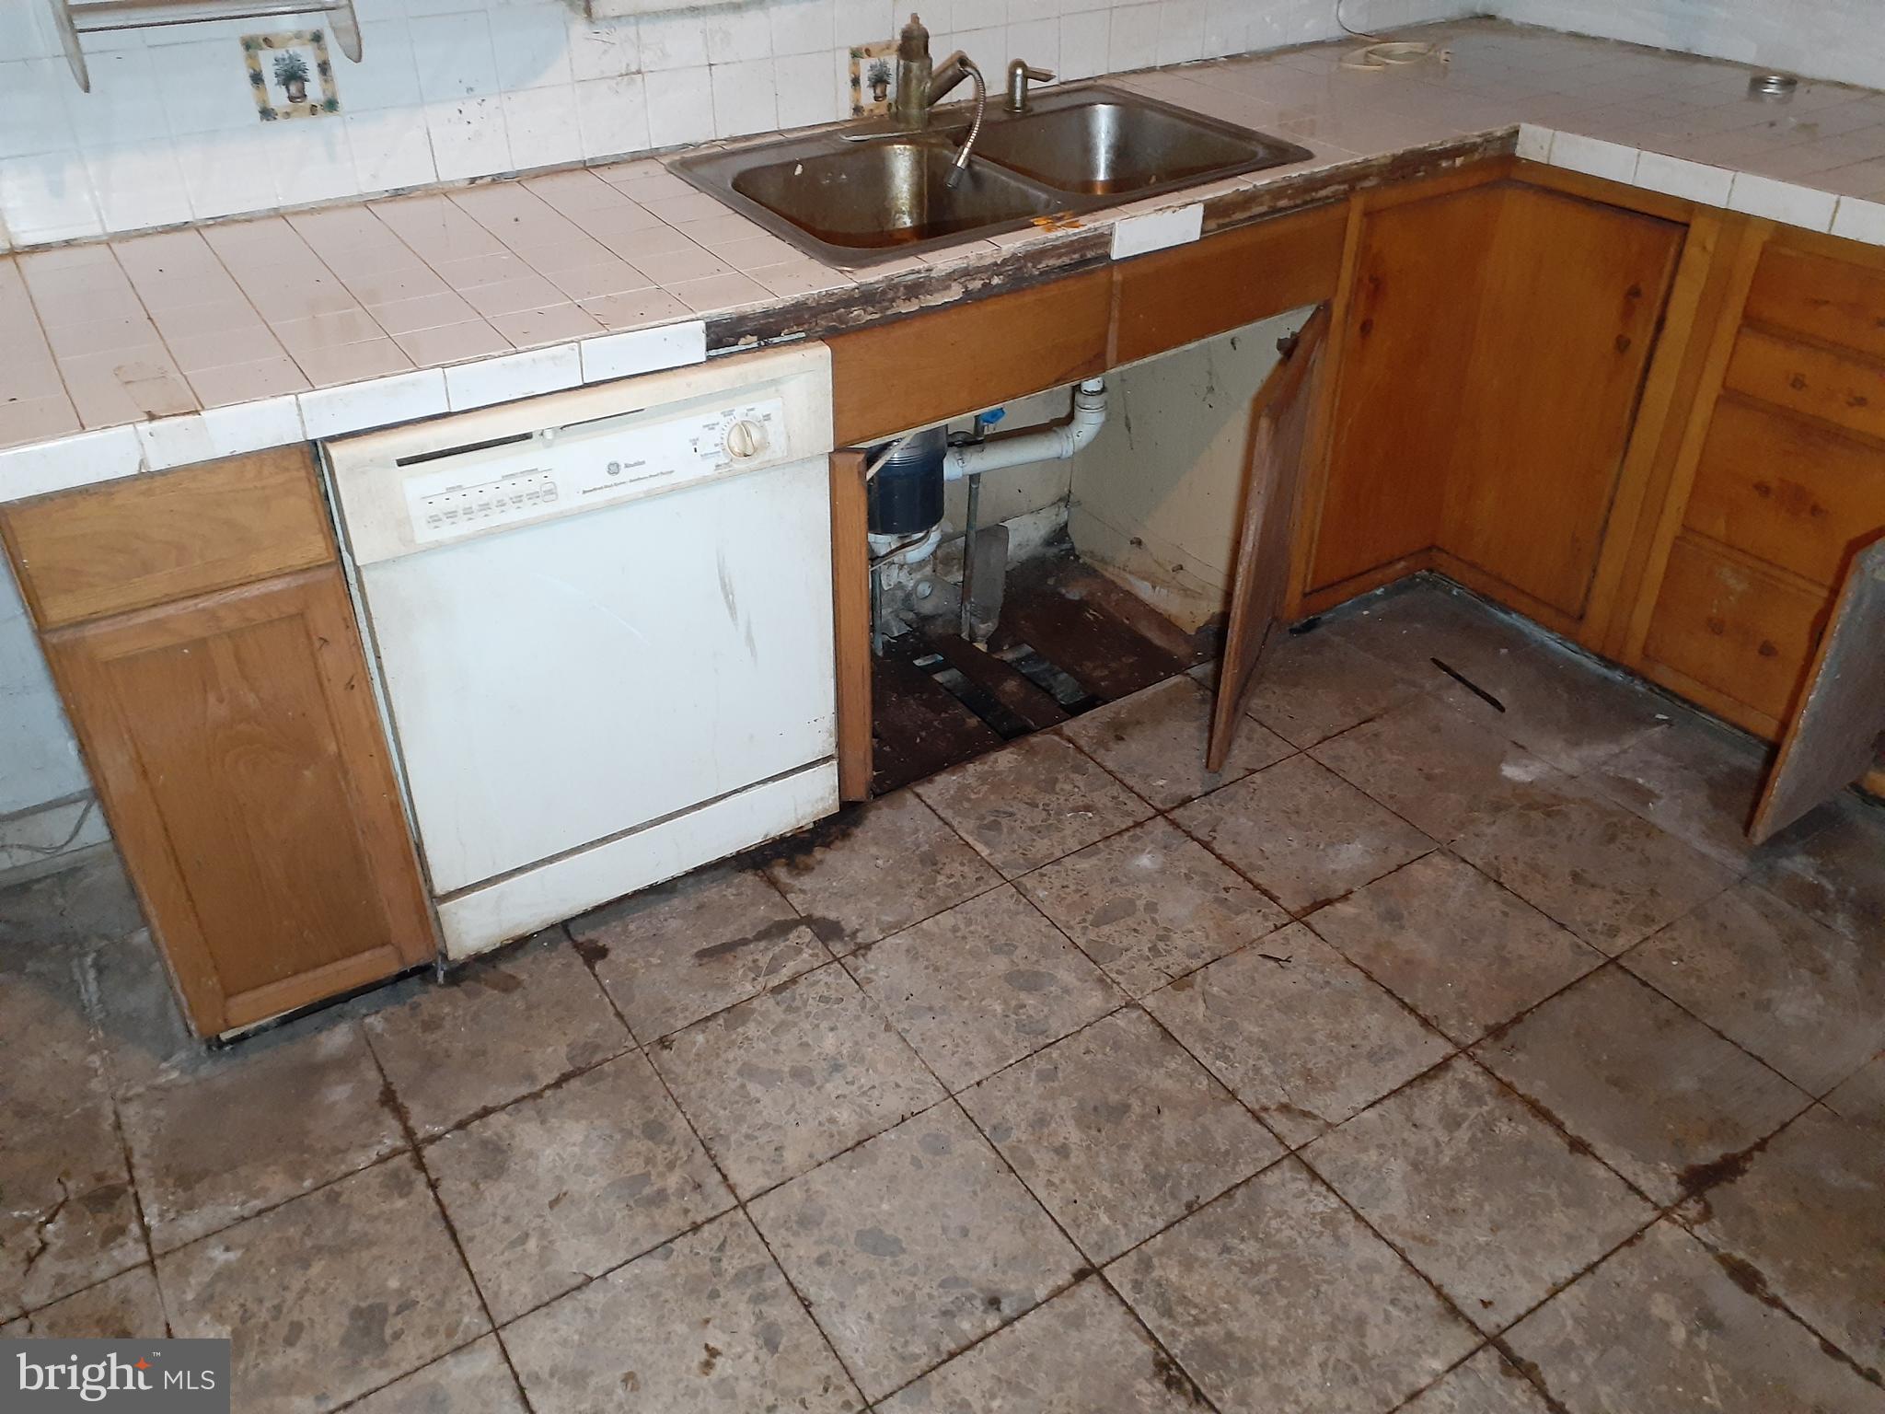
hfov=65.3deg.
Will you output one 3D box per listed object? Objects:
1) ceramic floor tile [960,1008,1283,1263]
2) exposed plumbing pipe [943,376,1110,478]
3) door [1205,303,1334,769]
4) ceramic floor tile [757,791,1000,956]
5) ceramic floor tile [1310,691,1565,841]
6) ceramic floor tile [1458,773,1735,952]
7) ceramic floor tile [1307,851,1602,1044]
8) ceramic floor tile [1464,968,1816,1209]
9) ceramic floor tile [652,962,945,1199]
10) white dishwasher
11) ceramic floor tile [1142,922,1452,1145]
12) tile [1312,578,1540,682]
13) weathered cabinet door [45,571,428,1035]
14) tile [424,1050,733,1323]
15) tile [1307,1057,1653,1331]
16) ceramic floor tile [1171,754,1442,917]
[{"bbox_3d":[0.214,0.511,1.793,0.287,0.010,0.289,-21,38,-25],"label":"ceramic floor tile"},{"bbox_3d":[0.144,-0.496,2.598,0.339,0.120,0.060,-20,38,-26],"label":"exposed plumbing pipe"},{"bbox_3d":[0.529,-0.278,2.373,0.020,0.602,0.494,12,36,21],"label":"door"},{"bbox_3d":[-0.103,0.249,2.293,0.303,0.011,0.303,-20,38,-26],"label":"ceramic floor tile"},{"bbox_3d":[0.818,0.104,2.442,0.292,0.011,0.292,-20,38,-26],"label":"ceramic floor tile"},{"bbox_3d":[1.003,0.246,2.274,0.303,0.011,0.303,-20,38,-26],"label":"ceramic floor tile"},{"bbox_3d":[0.744,0.341,2.137,0.303,0.011,0.303,-20,38,-26],"label":"ceramic floor tile"},{"bbox_3d":[0.865,0.461,1.832,0.287,0.010,0.289,-21,38,-25],"label":"ceramic floor tile"},{"bbox_3d":[-0.193,0.477,1.914,0.292,0.011,0.292,-20,38,-26],"label":"ceramic floor tile"},{"bbox_3d":[-0.563,-0.172,2.130,0.607,0.810,0.610,-19,39,-27],"label":"white dishwasher"},{"bbox_3d":[0.483,0.437,1.999,0.303,0.011,0.303,-20,38,-26],"label":"ceramic floor tile"},{"bbox_3d":[0.886,-0.130,2.713,0.287,0.010,0.289,-21,38,-25],"label":"tile"},{"bbox_3d":[-0.848,0.133,1.834,0.307,0.622,0.020,-16,37,-23],"label":"weathered cabinet door"},{"bbox_3d":[-0.436,0.561,1.754,0.287,0.010,0.289,-21,38,-25],"label":"tile"},{"bbox_3d":[0.618,0.554,1.707,0.287,0.010,0.289,-21,38,-25],"label":"tile"},{"bbox_3d":[0.565,0.197,2.310,0.292,0.011,0.292,-20,38,-26],"label":"ceramic floor tile"}]

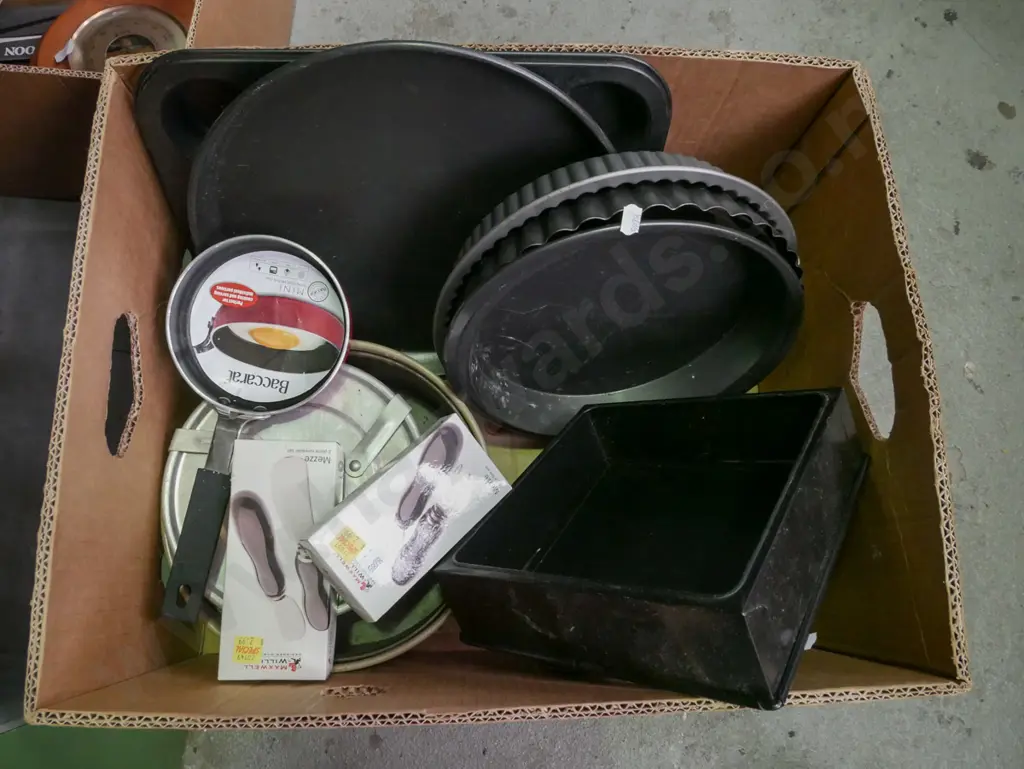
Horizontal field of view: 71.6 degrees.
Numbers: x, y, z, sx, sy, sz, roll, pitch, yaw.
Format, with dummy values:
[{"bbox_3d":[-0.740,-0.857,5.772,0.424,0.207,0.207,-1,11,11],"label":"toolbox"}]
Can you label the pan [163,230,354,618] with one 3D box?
[{"bbox_3d":[-0.193,0.029,0.499,0.127,0.051,0.269,14,92,-4],"label":"pan"}]

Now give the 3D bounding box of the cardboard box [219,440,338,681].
[{"bbox_3d":[-0.150,0.114,0.472,0.067,0.028,0.150,0,79,-3],"label":"cardboard box"}]

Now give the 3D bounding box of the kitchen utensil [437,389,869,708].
[{"bbox_3d":[0.094,0.086,0.473,0.215,0.215,0.057,-42,117,-43],"label":"kitchen utensil"}]

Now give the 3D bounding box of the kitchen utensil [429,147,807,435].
[{"bbox_3d":[0.077,-0.049,0.535,0.272,0.272,0.073,-5,54,-4],"label":"kitchen utensil"}]

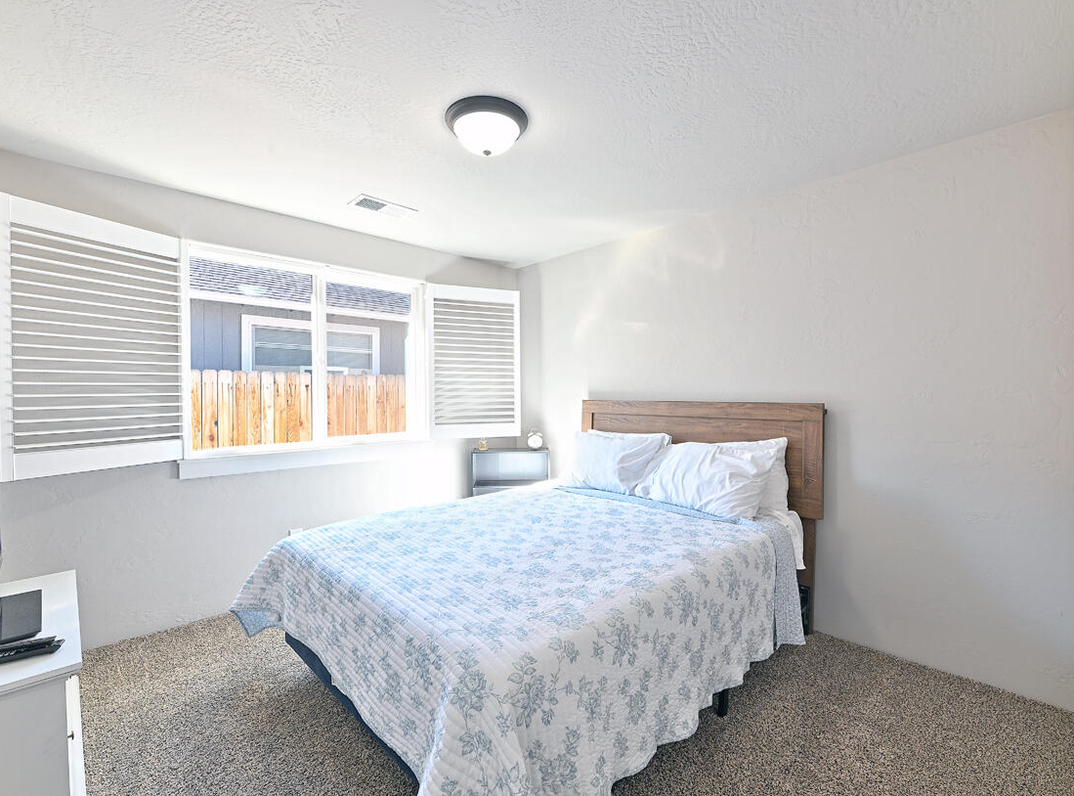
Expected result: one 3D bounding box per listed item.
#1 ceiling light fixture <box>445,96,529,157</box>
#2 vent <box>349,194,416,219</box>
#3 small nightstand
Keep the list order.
[{"bbox_3d":[-0.207,-1.083,1.933,0.341,0.147,0.341,0,0,0],"label":"ceiling light fixture"},{"bbox_3d":[-0.932,-1.147,2.822,0.354,0.020,0.200,0,0,-43],"label":"vent"},{"bbox_3d":[-0.204,0.836,3.756,0.613,0.840,0.250,0,0,-1],"label":"small nightstand"}]

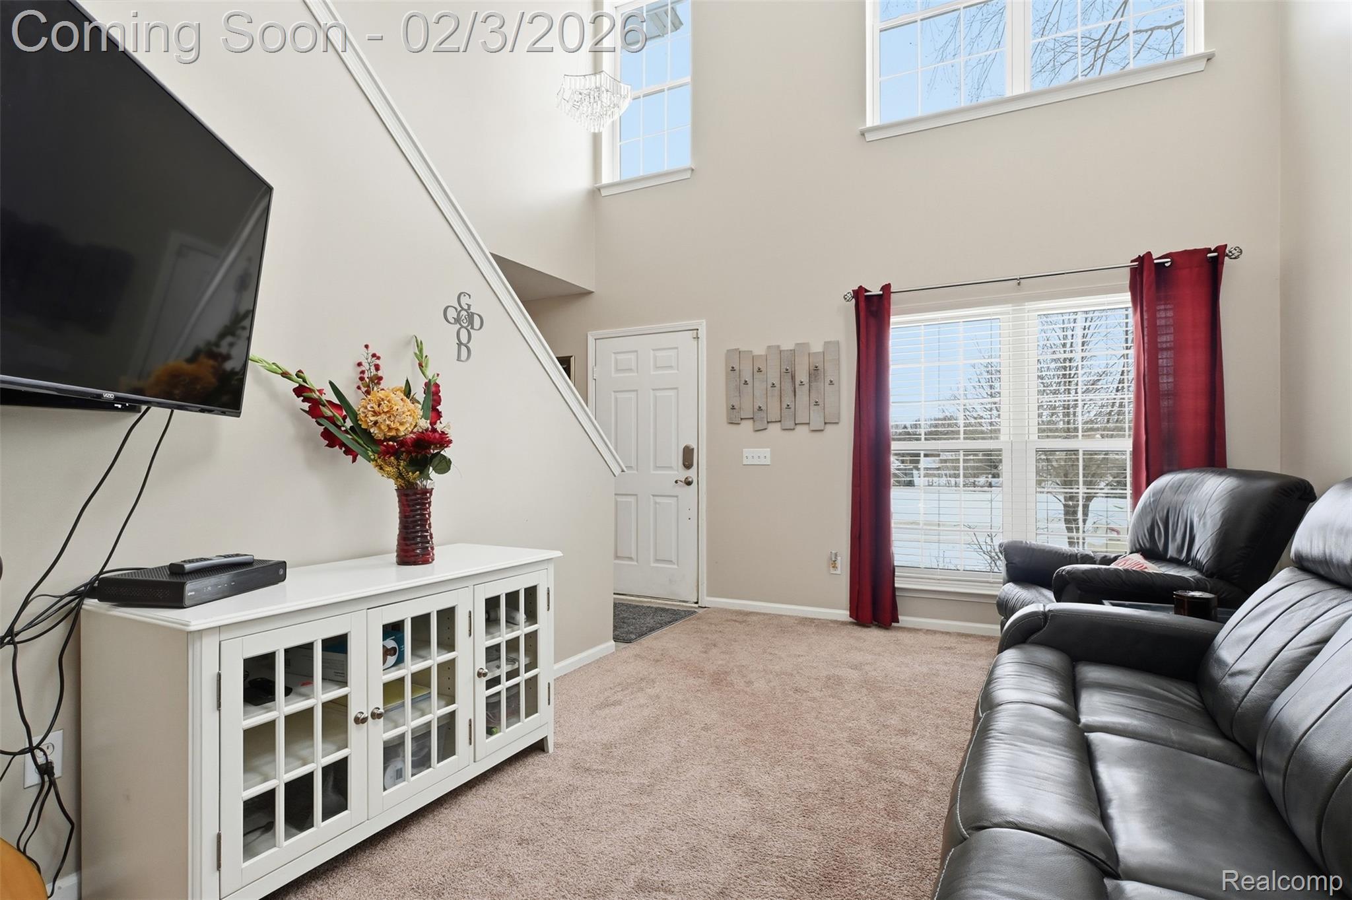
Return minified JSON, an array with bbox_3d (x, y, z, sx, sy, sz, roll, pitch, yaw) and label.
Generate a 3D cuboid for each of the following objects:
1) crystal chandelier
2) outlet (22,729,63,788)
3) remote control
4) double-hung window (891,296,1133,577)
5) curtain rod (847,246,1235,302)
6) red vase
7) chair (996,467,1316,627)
[{"bbox_3d":[-0.572,-2.375,4.713,0.500,0.312,0.500,0,-1,27],"label":"crystal chandelier"},{"bbox_3d":[-1.496,0.729,1.598,0.012,0.115,0.070,0,-1,27],"label":"outlet"},{"bbox_3d":[-1.236,0.303,1.813,0.050,0.026,0.200,0,-1,17],"label":"remote control"},{"bbox_3d":[2.089,-0.025,4.100,1.760,1.730,0.090,0,-1,27],"label":"double-hung window"},{"bbox_3d":[2.053,-1.021,4.035,2.090,0.075,0.110,0,-1,27],"label":"curtain rod"},{"bbox_3d":[-0.884,0.255,2.292,0.120,0.253,0.120,0,-1,27],"label":"red vase"},{"bbox_3d":[2.076,0.598,3.081,1.020,1.050,1.000,0,-1,13],"label":"chair"}]

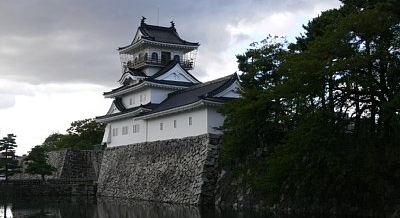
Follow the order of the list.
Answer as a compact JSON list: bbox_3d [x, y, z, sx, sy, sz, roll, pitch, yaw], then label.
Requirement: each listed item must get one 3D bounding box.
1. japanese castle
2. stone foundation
[{"bbox_3d":[-2.650,-5.050,81.240,13.180,20.060,35.470,4,-8,-29],"label":"japanese castle"},{"bbox_3d":[-3.080,8.580,78.500,12.500,7.660,35.570,4,-8,-29],"label":"stone foundation"}]

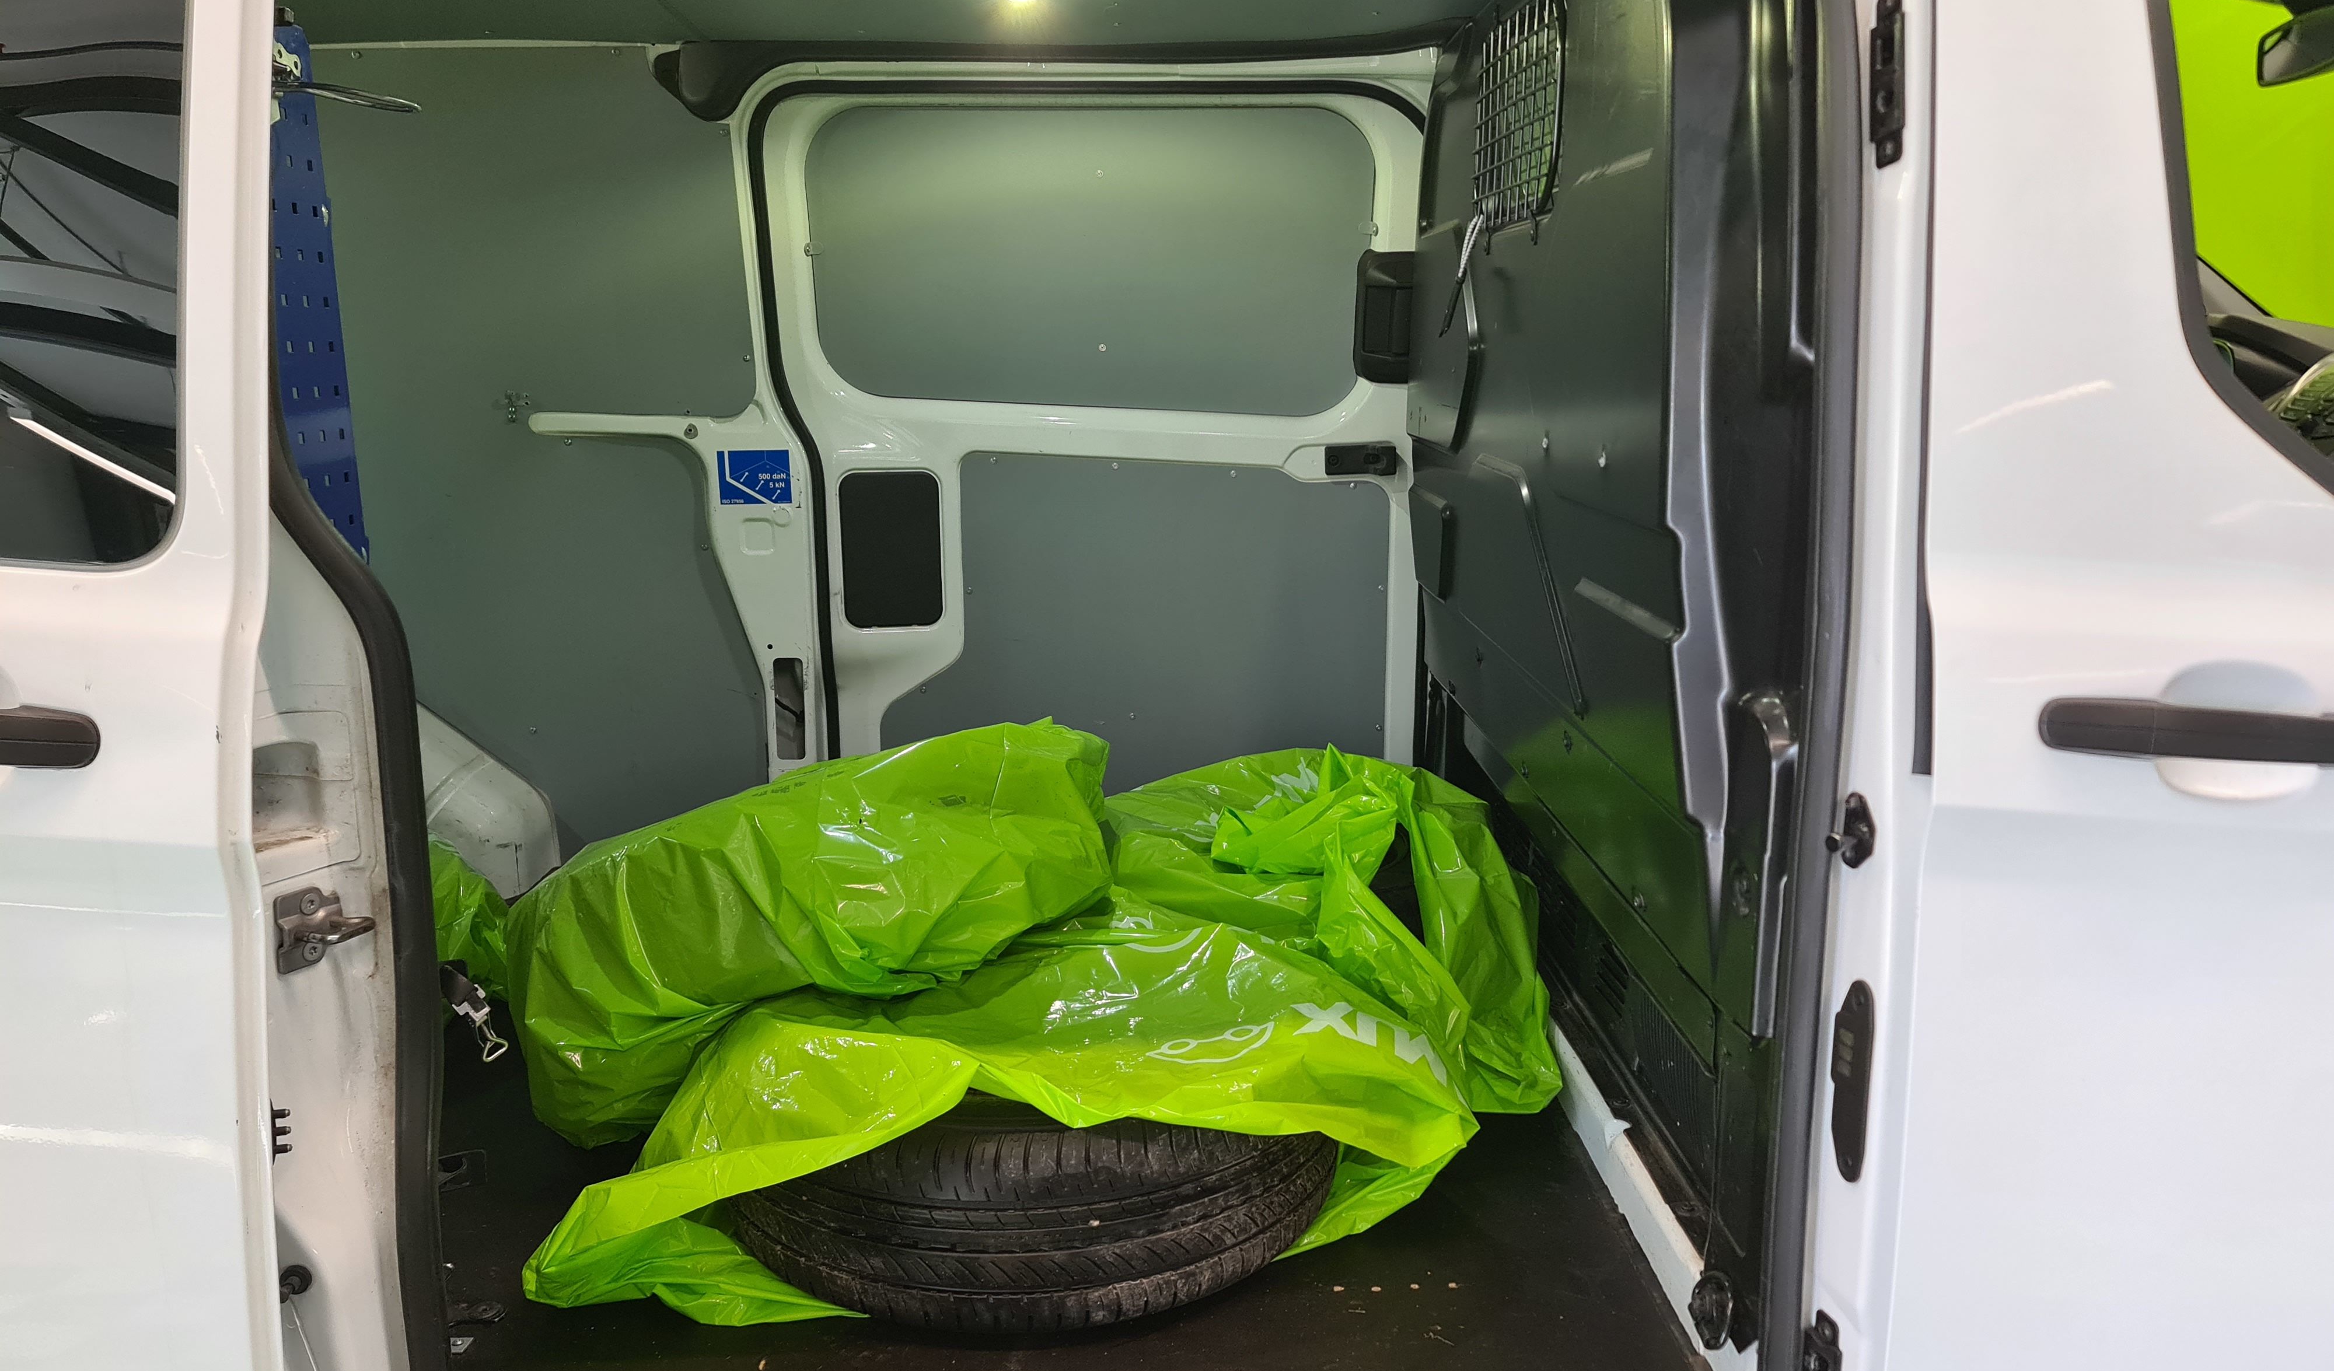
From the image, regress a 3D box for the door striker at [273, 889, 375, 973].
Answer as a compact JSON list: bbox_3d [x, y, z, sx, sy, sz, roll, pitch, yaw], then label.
[{"bbox_3d":[-0.614,0.178,1.225,0.045,0.054,0.045,5,13,21],"label":"door striker"}]

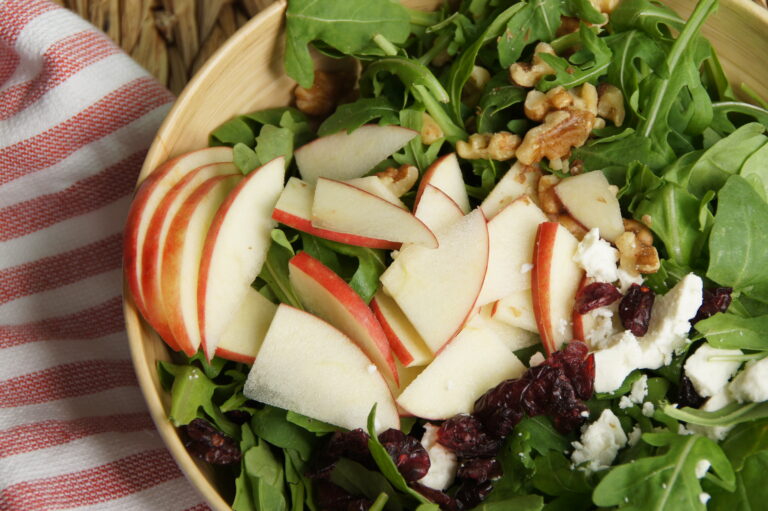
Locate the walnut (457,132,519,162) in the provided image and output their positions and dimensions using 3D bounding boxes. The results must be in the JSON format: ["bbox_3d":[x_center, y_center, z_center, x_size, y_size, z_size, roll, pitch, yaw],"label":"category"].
[{"bbox_3d":[0.036,-0.037,1.098,0.021,0.010,0.011,-3,62,-1],"label":"walnut"}]

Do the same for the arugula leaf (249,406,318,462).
[{"bbox_3d":[-0.033,0.058,1.058,0.024,0.011,0.018,27,65,14],"label":"arugula leaf"}]

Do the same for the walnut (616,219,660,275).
[{"bbox_3d":[0.080,-0.003,1.013,0.014,0.011,0.018,-14,62,-11],"label":"walnut"}]

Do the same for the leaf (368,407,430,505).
[{"bbox_3d":[0.004,0.061,0.973,0.010,0.009,0.036,-21,63,-14],"label":"leaf"}]

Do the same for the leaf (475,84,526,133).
[{"bbox_3d":[0.041,-0.051,1.113,0.020,0.012,0.016,-27,65,-14],"label":"leaf"}]

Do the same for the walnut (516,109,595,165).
[{"bbox_3d":[0.059,-0.041,1.093,0.028,0.012,0.016,-32,66,-16],"label":"walnut"}]

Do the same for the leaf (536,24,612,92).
[{"bbox_3d":[0.062,-0.064,1.047,0.025,0.008,0.017,-20,63,-14],"label":"leaf"}]

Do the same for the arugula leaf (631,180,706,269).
[{"bbox_3d":[0.096,-0.011,1.079,0.026,0.013,0.028,0,62,0],"label":"arugula leaf"}]

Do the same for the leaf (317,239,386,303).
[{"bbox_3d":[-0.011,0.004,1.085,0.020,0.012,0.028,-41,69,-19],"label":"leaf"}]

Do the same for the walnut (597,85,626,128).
[{"bbox_3d":[0.074,-0.049,1.042,0.009,0.010,0.013,-10,61,-9],"label":"walnut"}]

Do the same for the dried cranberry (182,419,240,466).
[{"bbox_3d":[-0.057,0.061,1.057,0.020,0.009,0.012,27,65,14],"label":"dried cranberry"}]

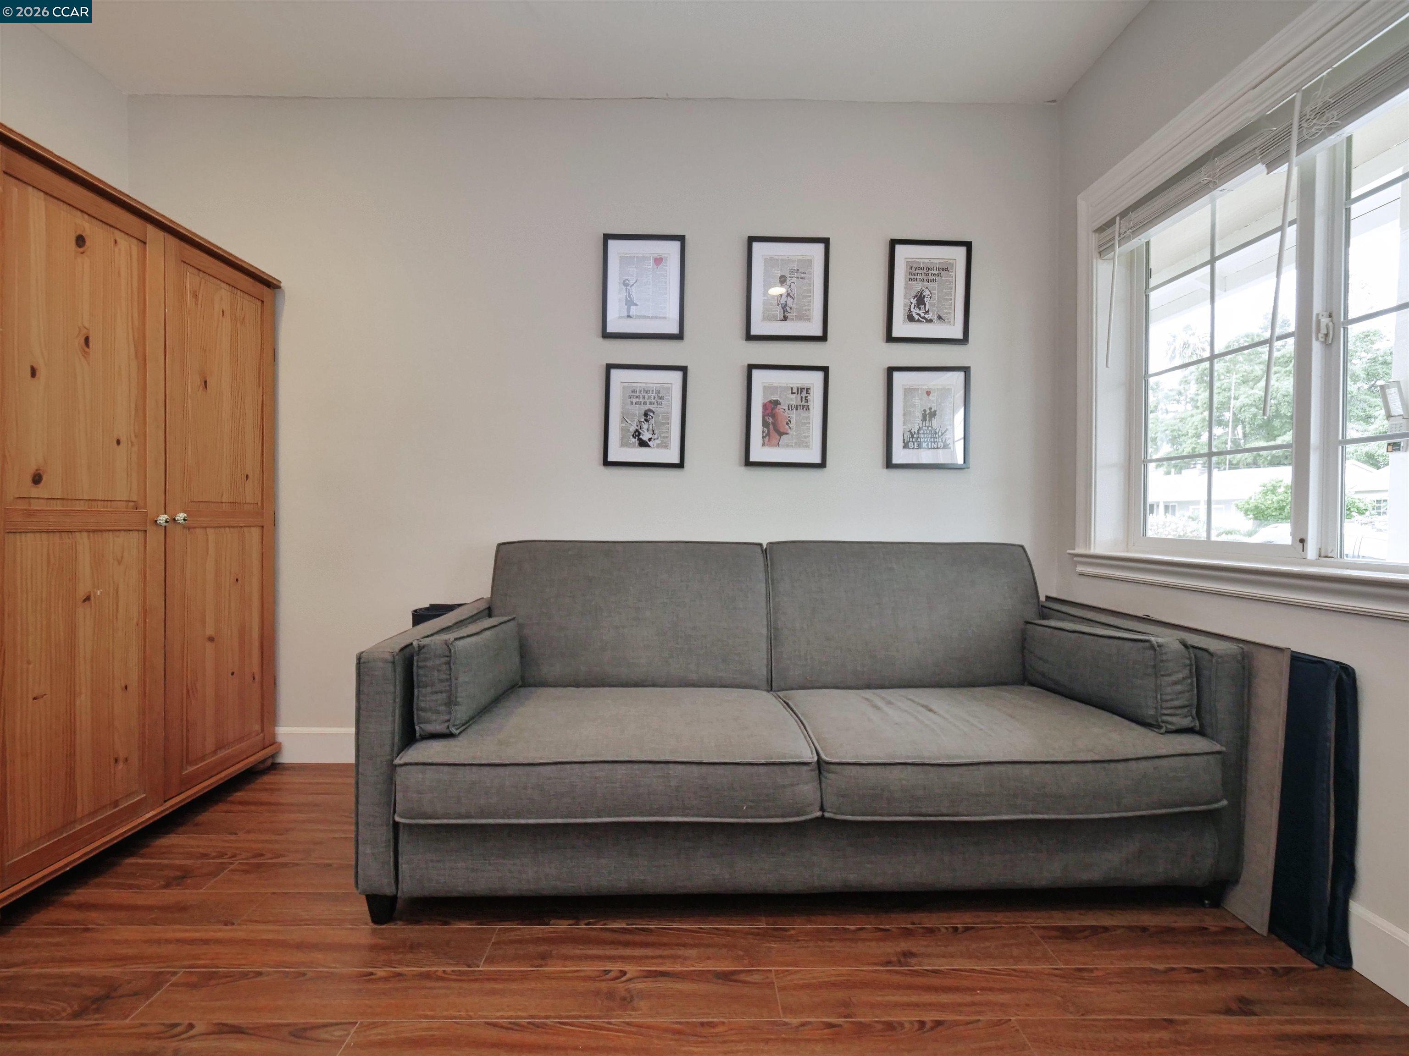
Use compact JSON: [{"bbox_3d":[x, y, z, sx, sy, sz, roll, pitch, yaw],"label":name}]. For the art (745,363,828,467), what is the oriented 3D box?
[{"bbox_3d":[0.303,-0.406,2.089,0.298,0.375,0.022,2,1,-1],"label":"art"}]

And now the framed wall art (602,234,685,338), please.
[{"bbox_3d":[-0.219,-0.874,2.075,0.298,0.375,0.022,1,1,-1],"label":"framed wall art"}]

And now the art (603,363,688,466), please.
[{"bbox_3d":[-0.213,-0.406,2.083,0.298,0.375,0.022,2,1,-1],"label":"art"}]

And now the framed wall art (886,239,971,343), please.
[{"bbox_3d":[0.819,-0.860,2.088,0.298,0.375,0.022,2,1,-1],"label":"framed wall art"}]

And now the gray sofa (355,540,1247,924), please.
[{"bbox_3d":[0.228,0.457,1.655,1.975,0.830,0.810,0,1,-1],"label":"gray sofa"}]

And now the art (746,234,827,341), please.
[{"bbox_3d":[0.304,-0.867,2.082,0.298,0.375,0.022,1,1,-1],"label":"art"}]

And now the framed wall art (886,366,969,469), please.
[{"bbox_3d":[0.822,-0.403,2.095,0.298,0.375,0.022,0,1,-1],"label":"framed wall art"}]

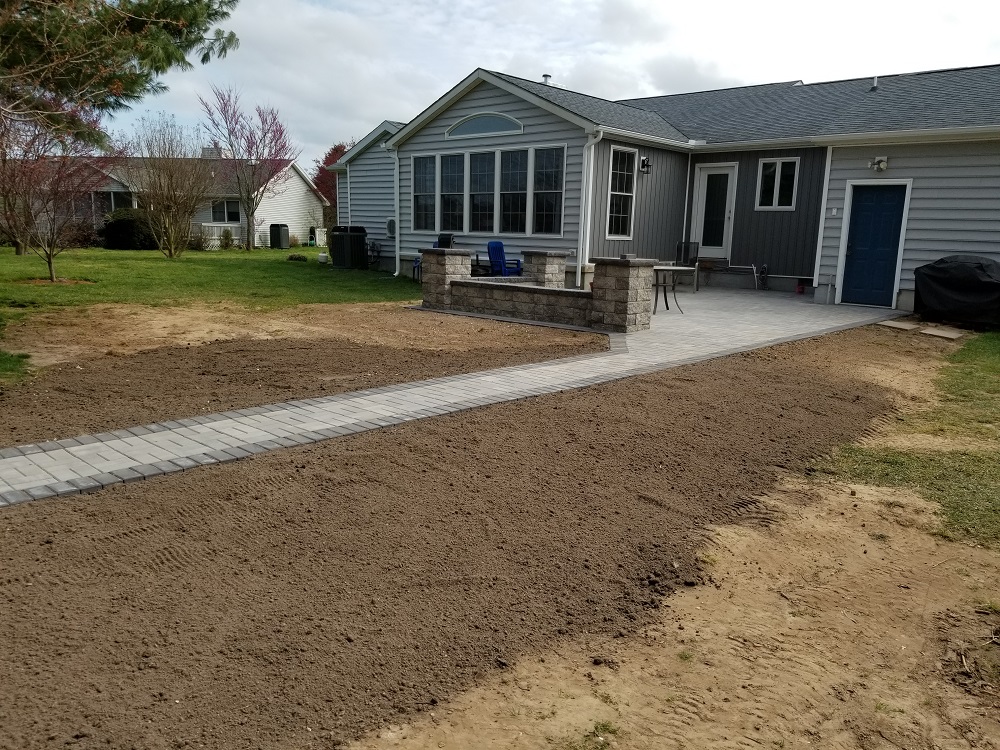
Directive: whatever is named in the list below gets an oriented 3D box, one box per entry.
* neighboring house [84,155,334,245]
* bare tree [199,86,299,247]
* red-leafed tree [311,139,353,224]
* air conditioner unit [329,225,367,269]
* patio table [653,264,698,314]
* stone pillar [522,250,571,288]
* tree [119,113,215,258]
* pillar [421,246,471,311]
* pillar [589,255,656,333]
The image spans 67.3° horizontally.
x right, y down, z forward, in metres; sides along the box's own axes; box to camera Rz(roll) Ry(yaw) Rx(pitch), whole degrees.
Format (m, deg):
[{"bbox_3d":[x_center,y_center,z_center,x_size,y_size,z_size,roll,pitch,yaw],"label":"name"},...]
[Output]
[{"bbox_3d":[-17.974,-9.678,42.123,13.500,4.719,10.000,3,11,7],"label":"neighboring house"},{"bbox_3d":[-11.290,-9.189,33.565,4.600,7.219,4.300,1,11,0],"label":"bare tree"},{"bbox_3d":[-11.752,-13.761,56.564,5.200,7.783,5.000,1,11,0],"label":"red-leafed tree"},{"bbox_3d":[-4.425,-3.750,22.176,0.740,1.180,0.780,10,14,38],"label":"air conditioner unit"},{"bbox_3d":[2.589,-1.349,11.907,1.080,0.710,1.080,12,15,43],"label":"patio table"},{"bbox_3d":[0.820,-1.810,13.813,0.651,0.921,0.651,12,15,43],"label":"stone pillar"},{"bbox_3d":[-11.574,-6.530,25.986,3.350,4.898,3.200,1,11,0],"label":"tree"},{"bbox_3d":[-0.850,-1.550,12.055,0.651,0.921,0.651,12,15,43],"label":"pillar"},{"bbox_3d":[1.626,-1.074,9.958,0.651,0.941,0.651,12,15,43],"label":"pillar"}]

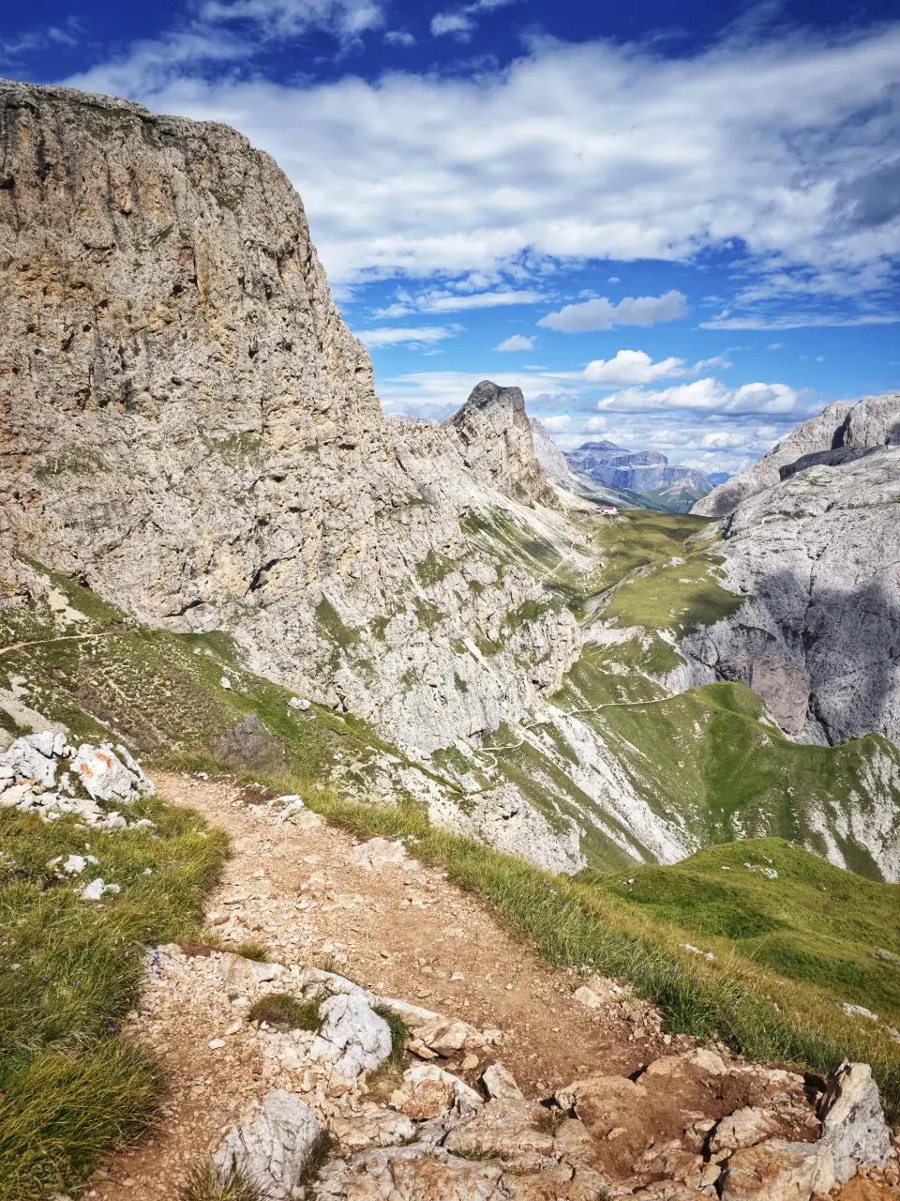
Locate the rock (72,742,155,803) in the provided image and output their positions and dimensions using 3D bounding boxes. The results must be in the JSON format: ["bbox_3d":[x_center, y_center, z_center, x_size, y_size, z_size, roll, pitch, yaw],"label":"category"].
[{"bbox_3d":[-2.734,1.399,6.450,0.640,0.420,0.480,-2,9,-11],"label":"rock"}]

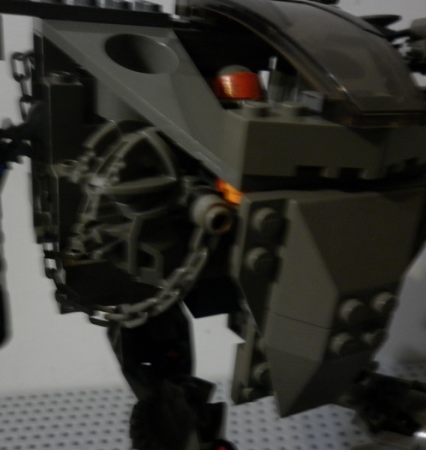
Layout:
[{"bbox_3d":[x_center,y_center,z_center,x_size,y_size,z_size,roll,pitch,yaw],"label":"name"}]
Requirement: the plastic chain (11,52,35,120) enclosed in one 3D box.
[{"bbox_3d":[-0.046,-0.034,0.117,0.005,0.018,0.005,-10,15,-19],"label":"plastic chain"}]

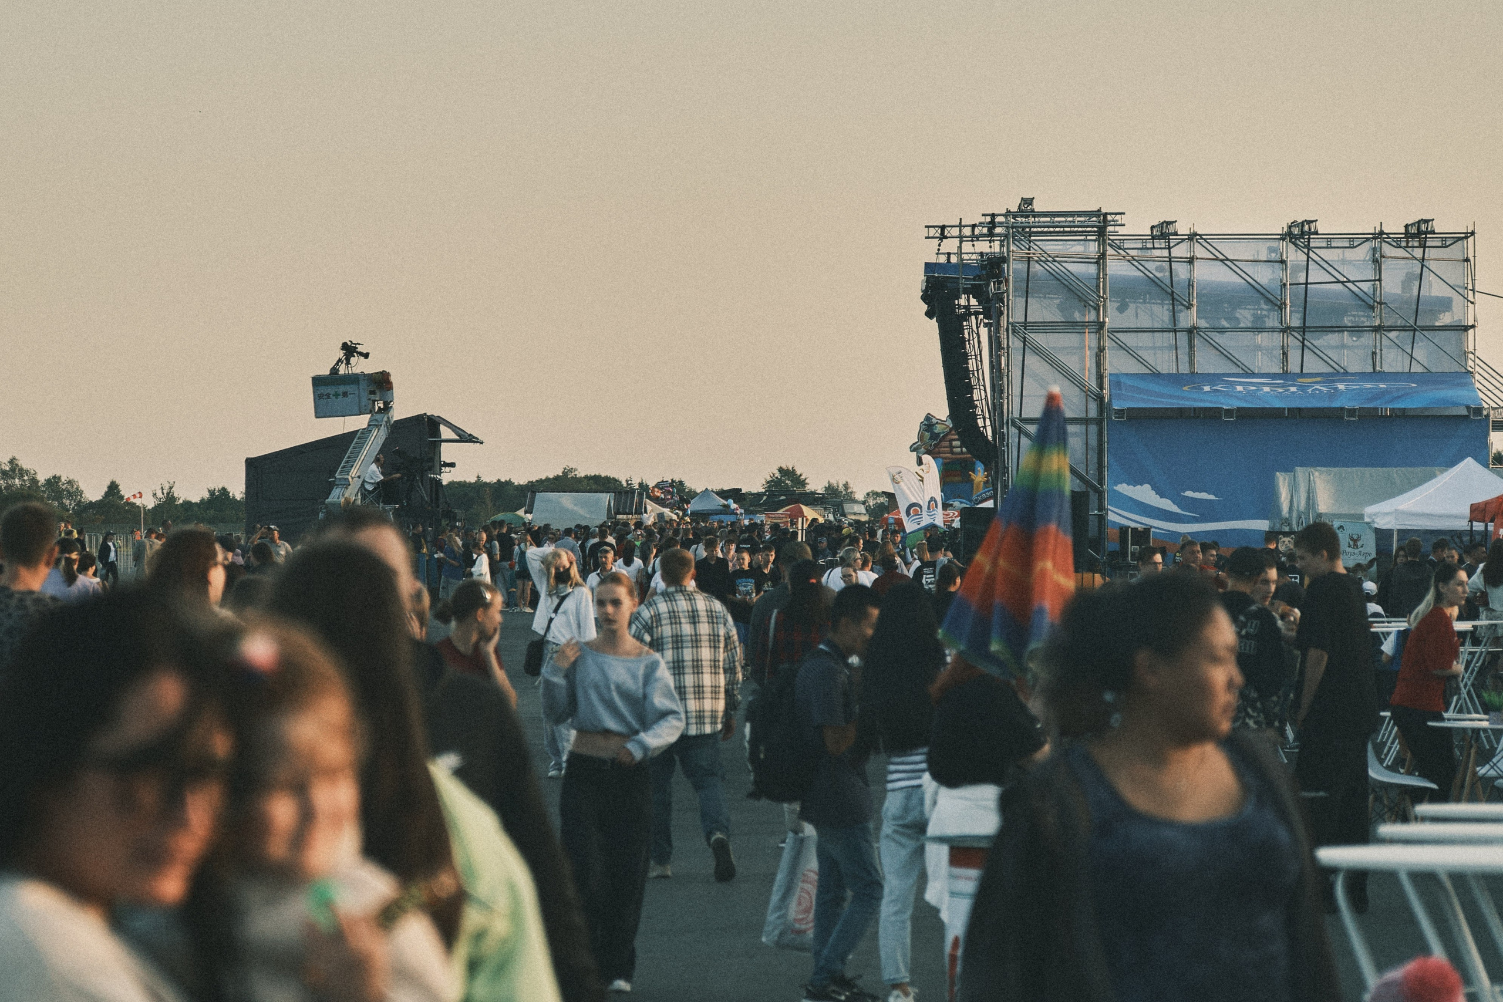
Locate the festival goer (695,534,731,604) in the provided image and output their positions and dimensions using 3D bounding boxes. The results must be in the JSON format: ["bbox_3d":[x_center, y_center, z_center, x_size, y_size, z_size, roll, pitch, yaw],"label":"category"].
[{"bbox_3d":[-0.458,1.248,51.000,0.520,1.690,0.340,0,0,0],"label":"festival goer"}]

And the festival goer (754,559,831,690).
[{"bbox_3d":[0.266,1.163,25.100,0.500,1.660,0.360,0,0,-9],"label":"festival goer"}]

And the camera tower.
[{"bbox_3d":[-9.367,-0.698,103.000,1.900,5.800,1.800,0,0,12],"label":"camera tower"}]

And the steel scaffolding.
[{"bbox_3d":[9.480,-1.927,95.000,11.600,8.300,8.500,0,0,0],"label":"steel scaffolding"}]

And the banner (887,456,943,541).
[{"bbox_3d":[3.363,0.705,90.000,1.100,3.000,0.500,0,0,3],"label":"banner"}]

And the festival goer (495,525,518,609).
[{"bbox_3d":[-4.967,1.288,88.500,0.500,1.770,0.360,0,0,20],"label":"festival goer"}]

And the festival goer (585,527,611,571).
[{"bbox_3d":[-2.636,1.295,76.000,0.500,1.720,0.320,0,0,0],"label":"festival goer"}]

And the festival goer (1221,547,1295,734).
[{"bbox_3d":[2.753,1.115,24.100,0.540,1.720,0.400,0,0,18],"label":"festival goer"}]

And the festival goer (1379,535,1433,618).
[{"bbox_3d":[6.422,1.195,43.000,0.500,1.680,0.320,0,0,0],"label":"festival goer"}]

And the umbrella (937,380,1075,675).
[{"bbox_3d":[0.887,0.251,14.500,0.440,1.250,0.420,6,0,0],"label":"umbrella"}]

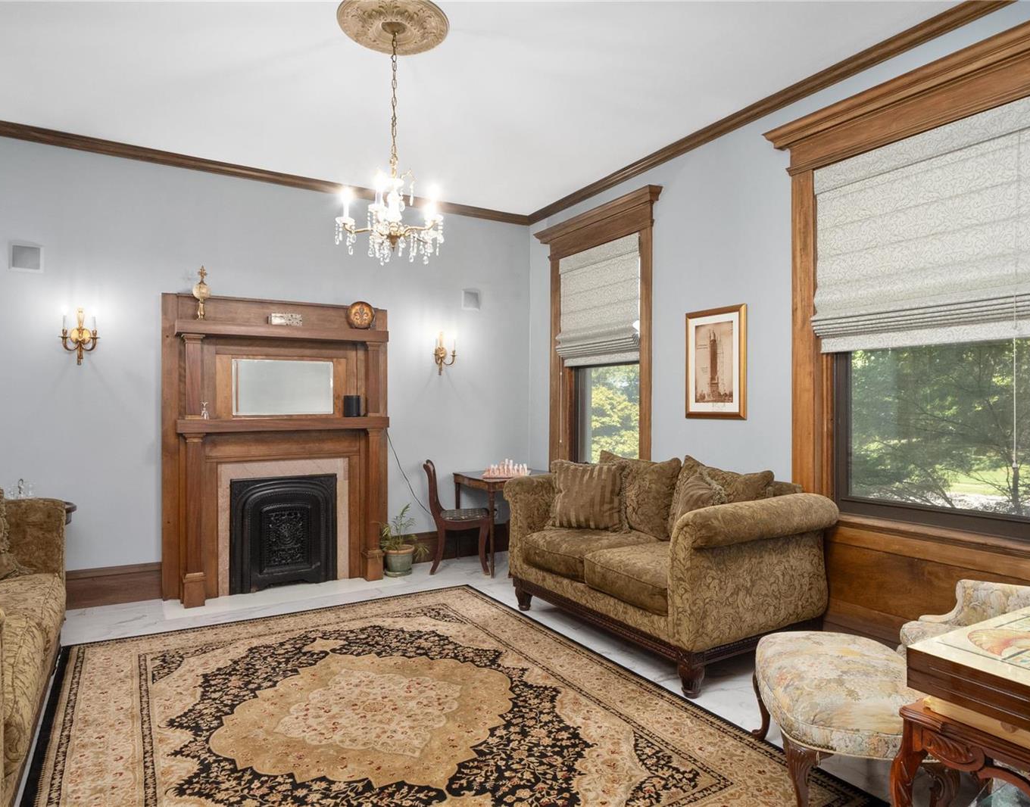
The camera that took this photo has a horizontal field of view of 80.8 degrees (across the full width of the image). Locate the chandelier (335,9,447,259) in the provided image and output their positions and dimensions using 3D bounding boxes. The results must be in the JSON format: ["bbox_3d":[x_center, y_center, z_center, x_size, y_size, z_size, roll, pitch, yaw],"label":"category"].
[{"bbox_3d":[-0.551,-1.184,2.761,0.507,1.129,0.507,0,0,-32],"label":"chandelier"}]

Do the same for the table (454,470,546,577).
[{"bbox_3d":[-0.029,0.969,5.129,0.812,0.723,0.792,0,0,-32],"label":"table"}]

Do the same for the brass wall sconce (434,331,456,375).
[{"bbox_3d":[-0.613,-0.436,5.197,0.185,0.356,0.125,0,0,-32],"label":"brass wall sconce"}]

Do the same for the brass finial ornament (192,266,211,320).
[{"bbox_3d":[-2.131,-0.751,4.117,0.124,0.370,0.124,0,0,-32],"label":"brass finial ornament"}]

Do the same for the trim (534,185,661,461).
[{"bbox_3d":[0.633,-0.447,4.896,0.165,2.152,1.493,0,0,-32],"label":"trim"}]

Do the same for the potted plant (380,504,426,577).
[{"bbox_3d":[-0.885,1.062,4.810,0.370,0.541,0.356,0,0,0],"label":"potted plant"}]

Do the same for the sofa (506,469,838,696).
[{"bbox_3d":[0.799,0.874,3.593,1.016,0.904,1.742,0,0,-32],"label":"sofa"}]

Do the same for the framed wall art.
[{"bbox_3d":[1.267,-0.249,3.874,0.042,0.701,0.475,0,0,-32],"label":"framed wall art"}]

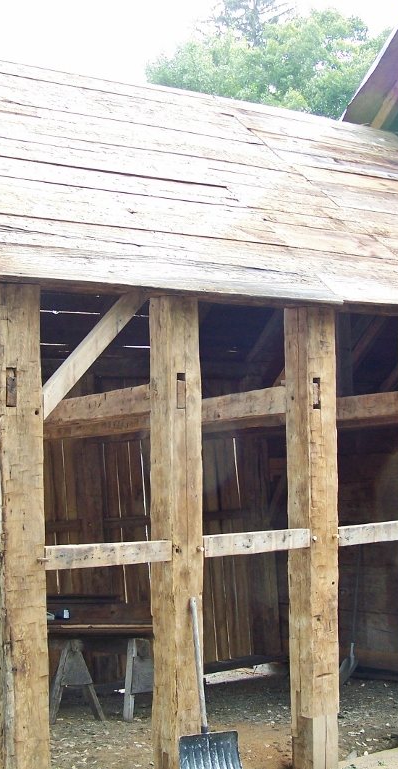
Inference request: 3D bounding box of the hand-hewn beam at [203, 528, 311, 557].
[{"bbox_3d":[0.350,0.923,6.567,0.783,0.117,0.085,2,-5,-37],"label":"hand-hewn beam"}]

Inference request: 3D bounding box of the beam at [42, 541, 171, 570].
[{"bbox_3d":[-0.474,0.905,5.954,0.776,0.117,0.085,2,-5,-37],"label":"beam"}]

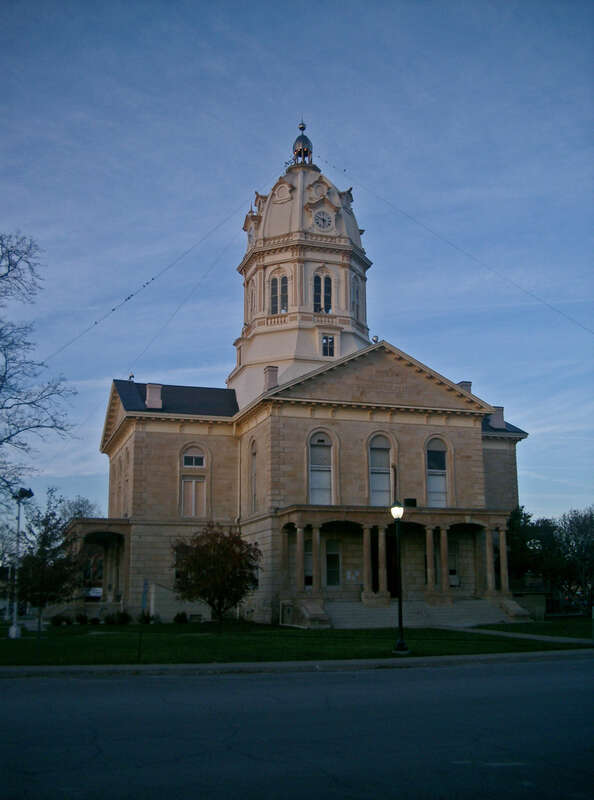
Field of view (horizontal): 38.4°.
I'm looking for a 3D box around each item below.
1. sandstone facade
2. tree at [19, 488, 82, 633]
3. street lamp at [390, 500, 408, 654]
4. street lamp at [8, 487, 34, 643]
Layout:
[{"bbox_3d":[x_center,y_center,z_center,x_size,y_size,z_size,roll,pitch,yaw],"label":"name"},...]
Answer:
[{"bbox_3d":[0.623,-3.307,62.043,31.200,36.775,31.200,4,-13,-18],"label":"sandstone facade"},{"bbox_3d":[-10.393,6.791,36.050,2.800,6.067,2.800,4,-13,-18],"label":"tree"},{"bbox_3d":[2.920,5.038,24.520,0.450,4.284,0.450,0,-12,0],"label":"street lamp"},{"bbox_3d":[-10.573,6.170,32.486,0.750,5.676,0.750,9,-16,-37],"label":"street lamp"}]

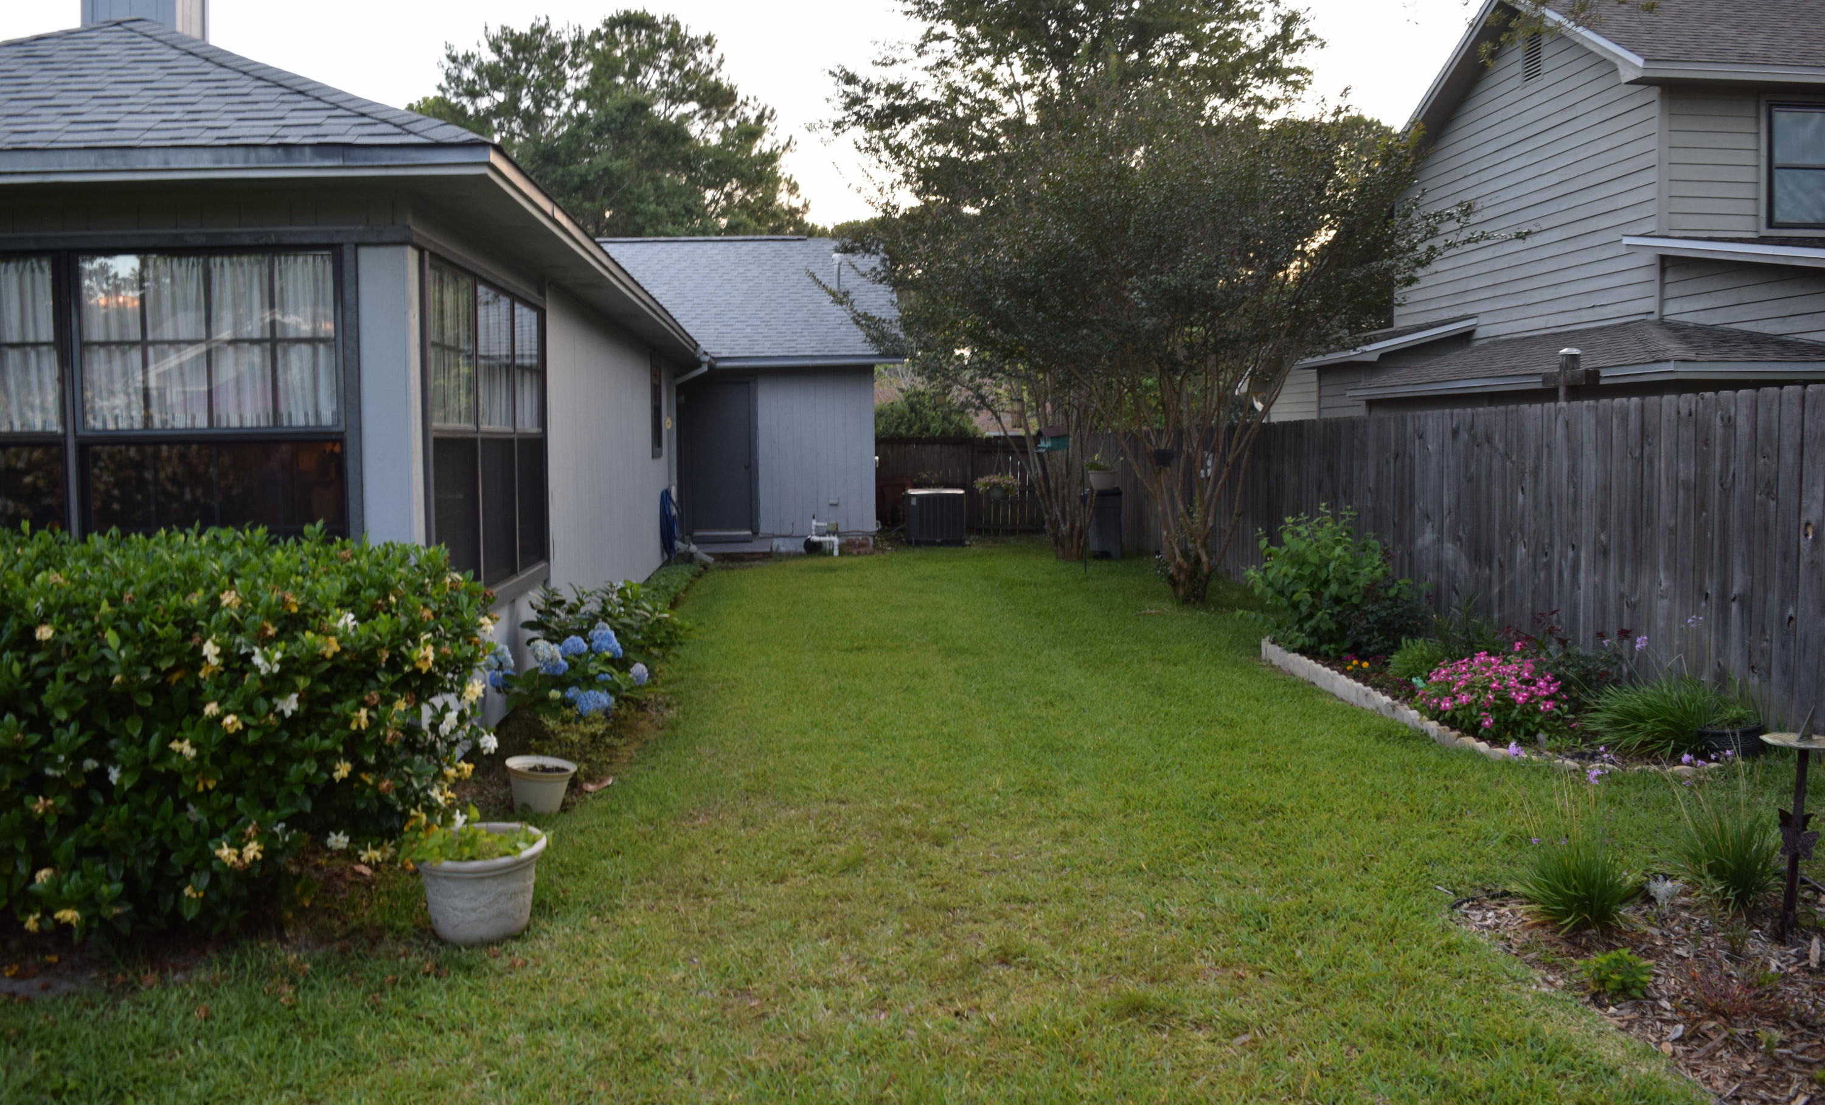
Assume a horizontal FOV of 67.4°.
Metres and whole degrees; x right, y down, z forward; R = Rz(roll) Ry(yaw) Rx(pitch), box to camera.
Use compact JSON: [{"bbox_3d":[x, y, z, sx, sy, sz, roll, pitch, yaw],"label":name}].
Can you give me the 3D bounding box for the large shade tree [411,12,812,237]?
[{"bbox_3d":[-8.294,-8.125,38.000,11.000,13.800,10.000,0,4,0],"label":"large shade tree"}]

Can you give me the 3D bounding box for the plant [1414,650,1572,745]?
[{"bbox_3d":[3.057,0.713,7.200,0.770,0.420,0.700,0,4,0],"label":"plant"}]

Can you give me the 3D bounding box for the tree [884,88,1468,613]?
[{"bbox_3d":[2.720,-2.125,14.000,5.600,5.200,5.000,0,4,0],"label":"tree"}]

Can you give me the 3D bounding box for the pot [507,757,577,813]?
[{"bbox_3d":[-1.615,1.006,5.950,0.310,0.215,0.310,0,4,0],"label":"pot"}]

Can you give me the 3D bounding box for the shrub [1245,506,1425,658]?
[{"bbox_3d":[3.149,0.172,10.300,1.250,1.080,1.150,0,4,0],"label":"shrub"}]

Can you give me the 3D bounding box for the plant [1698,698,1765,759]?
[{"bbox_3d":[4.100,0.871,6.850,0.310,0.260,0.310,0,4,0],"label":"plant"}]

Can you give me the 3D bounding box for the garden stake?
[{"bbox_3d":[2.797,0.844,4.320,0.220,0.710,0.210,2,4,0],"label":"garden stake"}]

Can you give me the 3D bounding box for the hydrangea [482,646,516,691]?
[{"bbox_3d":[-2.179,0.615,7.200,0.180,0.220,0.180,0,4,0],"label":"hydrangea"}]

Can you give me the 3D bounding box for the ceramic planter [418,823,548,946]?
[{"bbox_3d":[-1.393,1.080,4.450,0.405,0.285,0.405,-5,5,0],"label":"ceramic planter"}]

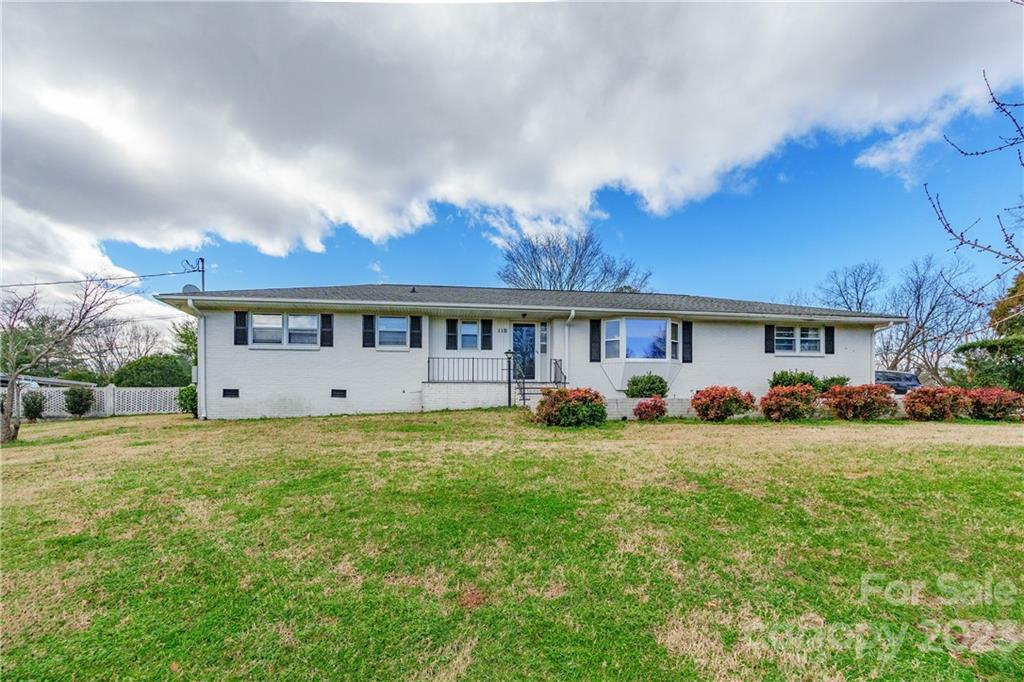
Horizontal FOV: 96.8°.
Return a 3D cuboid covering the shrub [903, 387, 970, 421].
[{"bbox_3d":[11.478,1.690,12.300,1.400,0.930,1.250,1,-2,-9],"label":"shrub"}]

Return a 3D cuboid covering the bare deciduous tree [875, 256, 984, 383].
[{"bbox_3d":[29.369,-0.950,32.000,6.300,10.000,6.000,1,-2,-9],"label":"bare deciduous tree"}]

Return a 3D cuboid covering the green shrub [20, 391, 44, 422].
[{"bbox_3d":[-16.338,2.198,15.500,0.680,1.020,0.680,1,-2,-9],"label":"green shrub"}]

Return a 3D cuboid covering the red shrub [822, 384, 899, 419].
[{"bbox_3d":[9.064,1.609,11.900,1.600,0.940,1.300,1,-2,-9],"label":"red shrub"}]

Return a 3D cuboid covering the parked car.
[{"bbox_3d":[17.100,2.297,22.000,4.800,1.720,1.900,1,-2,-9],"label":"parked car"}]

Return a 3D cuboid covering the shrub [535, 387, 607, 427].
[{"bbox_3d":[1.337,1.498,10.400,1.600,0.920,1.400,1,-2,-9],"label":"shrub"}]

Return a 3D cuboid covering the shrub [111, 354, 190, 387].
[{"bbox_3d":[-20.662,2.258,26.000,3.600,3.000,3.300,1,-2,-9],"label":"shrub"}]

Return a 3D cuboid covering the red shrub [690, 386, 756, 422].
[{"bbox_3d":[5.254,1.577,11.300,1.480,0.880,1.250,1,-2,-9],"label":"red shrub"}]

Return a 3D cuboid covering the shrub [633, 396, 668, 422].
[{"bbox_3d":[3.295,1.593,10.900,0.820,0.630,0.750,1,-2,-9],"label":"shrub"}]

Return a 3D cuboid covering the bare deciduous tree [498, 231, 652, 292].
[{"bbox_3d":[5.025,-2.018,36.000,12.000,13.500,11.000,1,-2,-9],"label":"bare deciduous tree"}]

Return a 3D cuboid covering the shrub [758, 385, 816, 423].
[{"bbox_3d":[7.025,1.594,11.600,1.350,0.950,1.200,1,-2,-9],"label":"shrub"}]

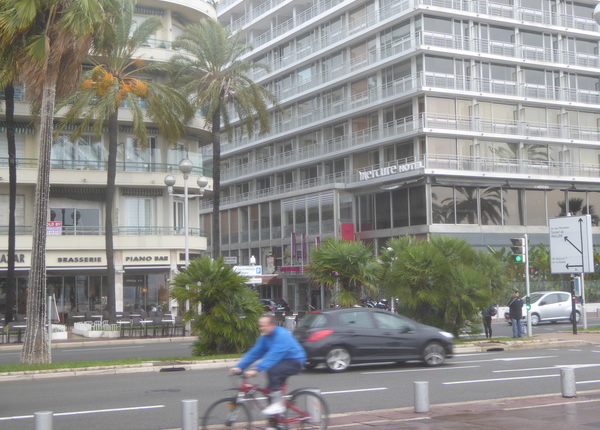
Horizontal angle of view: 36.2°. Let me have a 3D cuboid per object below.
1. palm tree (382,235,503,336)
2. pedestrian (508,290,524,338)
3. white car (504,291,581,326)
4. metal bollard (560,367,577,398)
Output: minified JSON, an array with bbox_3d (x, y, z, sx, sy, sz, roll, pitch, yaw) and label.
[{"bbox_3d":[4.938,2.546,32.241,4.150,3.659,3.800,-2,-4,9],"label":"palm tree"},{"bbox_3d":[7.725,3.552,32.862,0.550,1.690,0.380,-1,-4,0],"label":"pedestrian"},{"bbox_3d":[10.863,4.152,41.054,3.450,1.465,1.650,1,-5,-25],"label":"white car"},{"bbox_3d":[4.717,2.954,16.112,0.235,0.485,0.235,1,-5,-26],"label":"metal bollard"}]

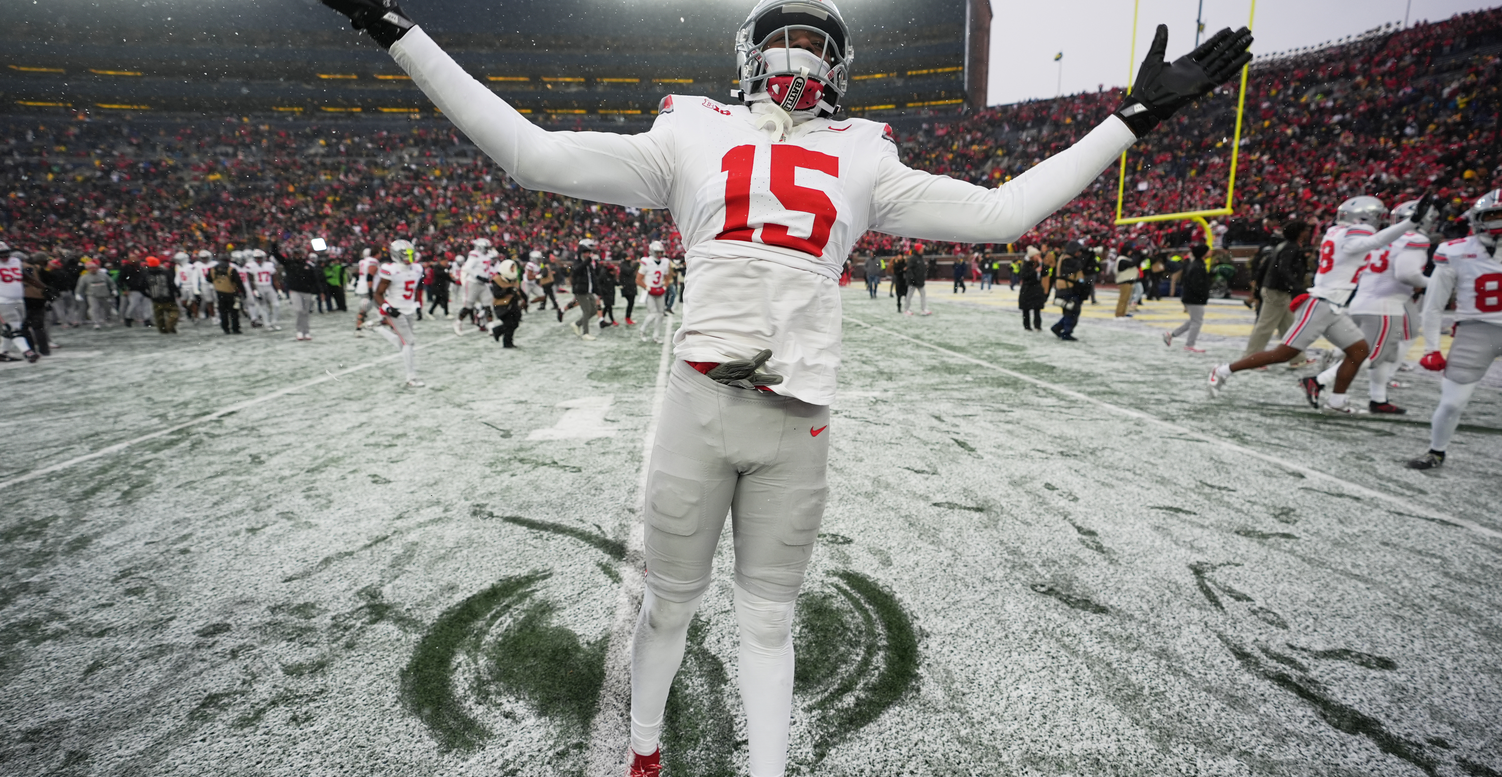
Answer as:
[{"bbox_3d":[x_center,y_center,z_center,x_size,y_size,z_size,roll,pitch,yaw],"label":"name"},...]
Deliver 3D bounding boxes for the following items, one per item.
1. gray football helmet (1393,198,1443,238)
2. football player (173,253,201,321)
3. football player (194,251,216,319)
[{"bbox_3d":[6.130,-1.568,6.150,0.340,0.300,0.250,4,12,22],"label":"gray football helmet"},{"bbox_3d":[-16.490,-2.958,19.500,0.660,1.940,0.500,-3,11,-12],"label":"football player"},{"bbox_3d":[-15.395,-2.849,18.882,0.700,1.950,0.500,-9,14,-38],"label":"football player"}]

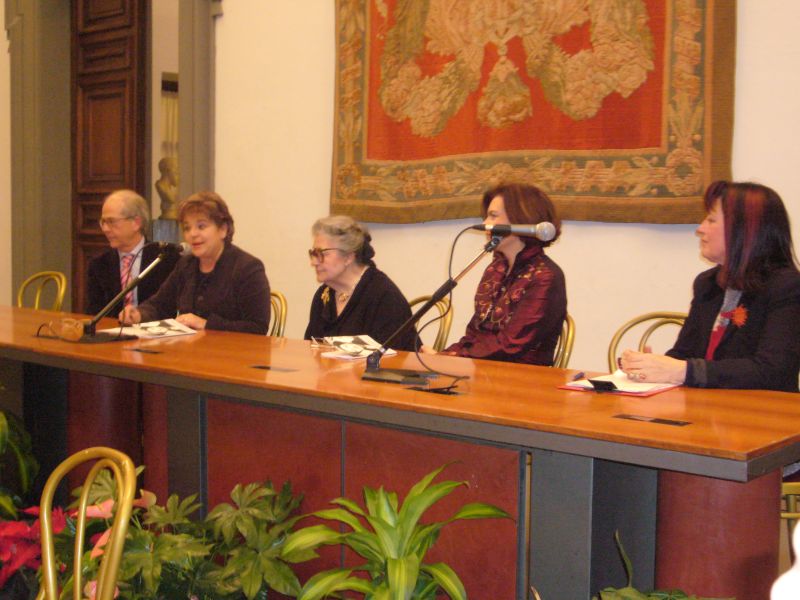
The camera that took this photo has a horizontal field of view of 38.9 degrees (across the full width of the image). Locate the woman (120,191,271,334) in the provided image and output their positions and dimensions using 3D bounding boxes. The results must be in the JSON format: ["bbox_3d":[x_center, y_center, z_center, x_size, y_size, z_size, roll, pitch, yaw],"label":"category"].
[{"bbox_3d":[-0.846,0.203,4.622,0.530,1.286,0.740,4,6,35],"label":"woman"}]

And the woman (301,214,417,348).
[{"bbox_3d":[-0.197,0.290,4.138,0.720,1.202,0.490,-4,6,-44],"label":"woman"}]

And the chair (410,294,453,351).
[{"bbox_3d":[-0.098,0.438,4.237,0.420,0.893,0.500,4,6,39],"label":"chair"}]

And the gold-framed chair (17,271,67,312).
[{"bbox_3d":[-1.945,0.311,5.579,0.420,0.898,0.500,4,6,39],"label":"gold-framed chair"}]

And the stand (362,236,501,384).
[{"bbox_3d":[0.086,0.020,3.265,0.410,0.408,0.170,2,5,18],"label":"stand"}]

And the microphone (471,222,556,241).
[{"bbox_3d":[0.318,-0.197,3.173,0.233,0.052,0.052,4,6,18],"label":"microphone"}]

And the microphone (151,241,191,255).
[{"bbox_3d":[-0.893,-0.206,4.427,0.205,0.052,0.052,3,1,-44],"label":"microphone"}]

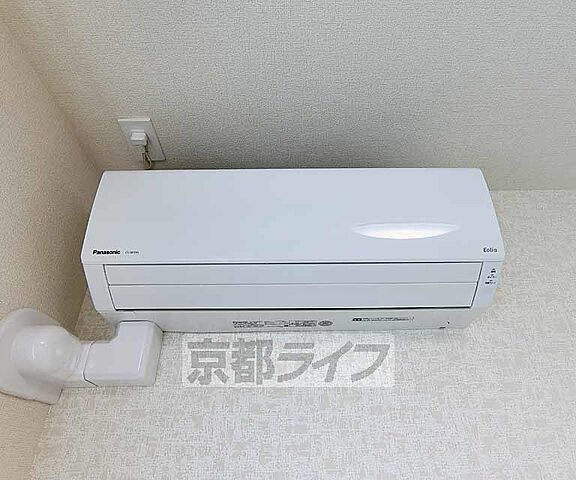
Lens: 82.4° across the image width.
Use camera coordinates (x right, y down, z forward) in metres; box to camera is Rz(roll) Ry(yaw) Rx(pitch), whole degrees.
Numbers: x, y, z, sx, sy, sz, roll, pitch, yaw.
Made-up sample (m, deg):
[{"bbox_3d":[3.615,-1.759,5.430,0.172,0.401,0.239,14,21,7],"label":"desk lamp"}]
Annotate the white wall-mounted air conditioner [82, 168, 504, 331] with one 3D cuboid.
[{"bbox_3d":[0.012,0.024,0.700,0.785,0.283,0.205,0,-33,0],"label":"white wall-mounted air conditioner"}]

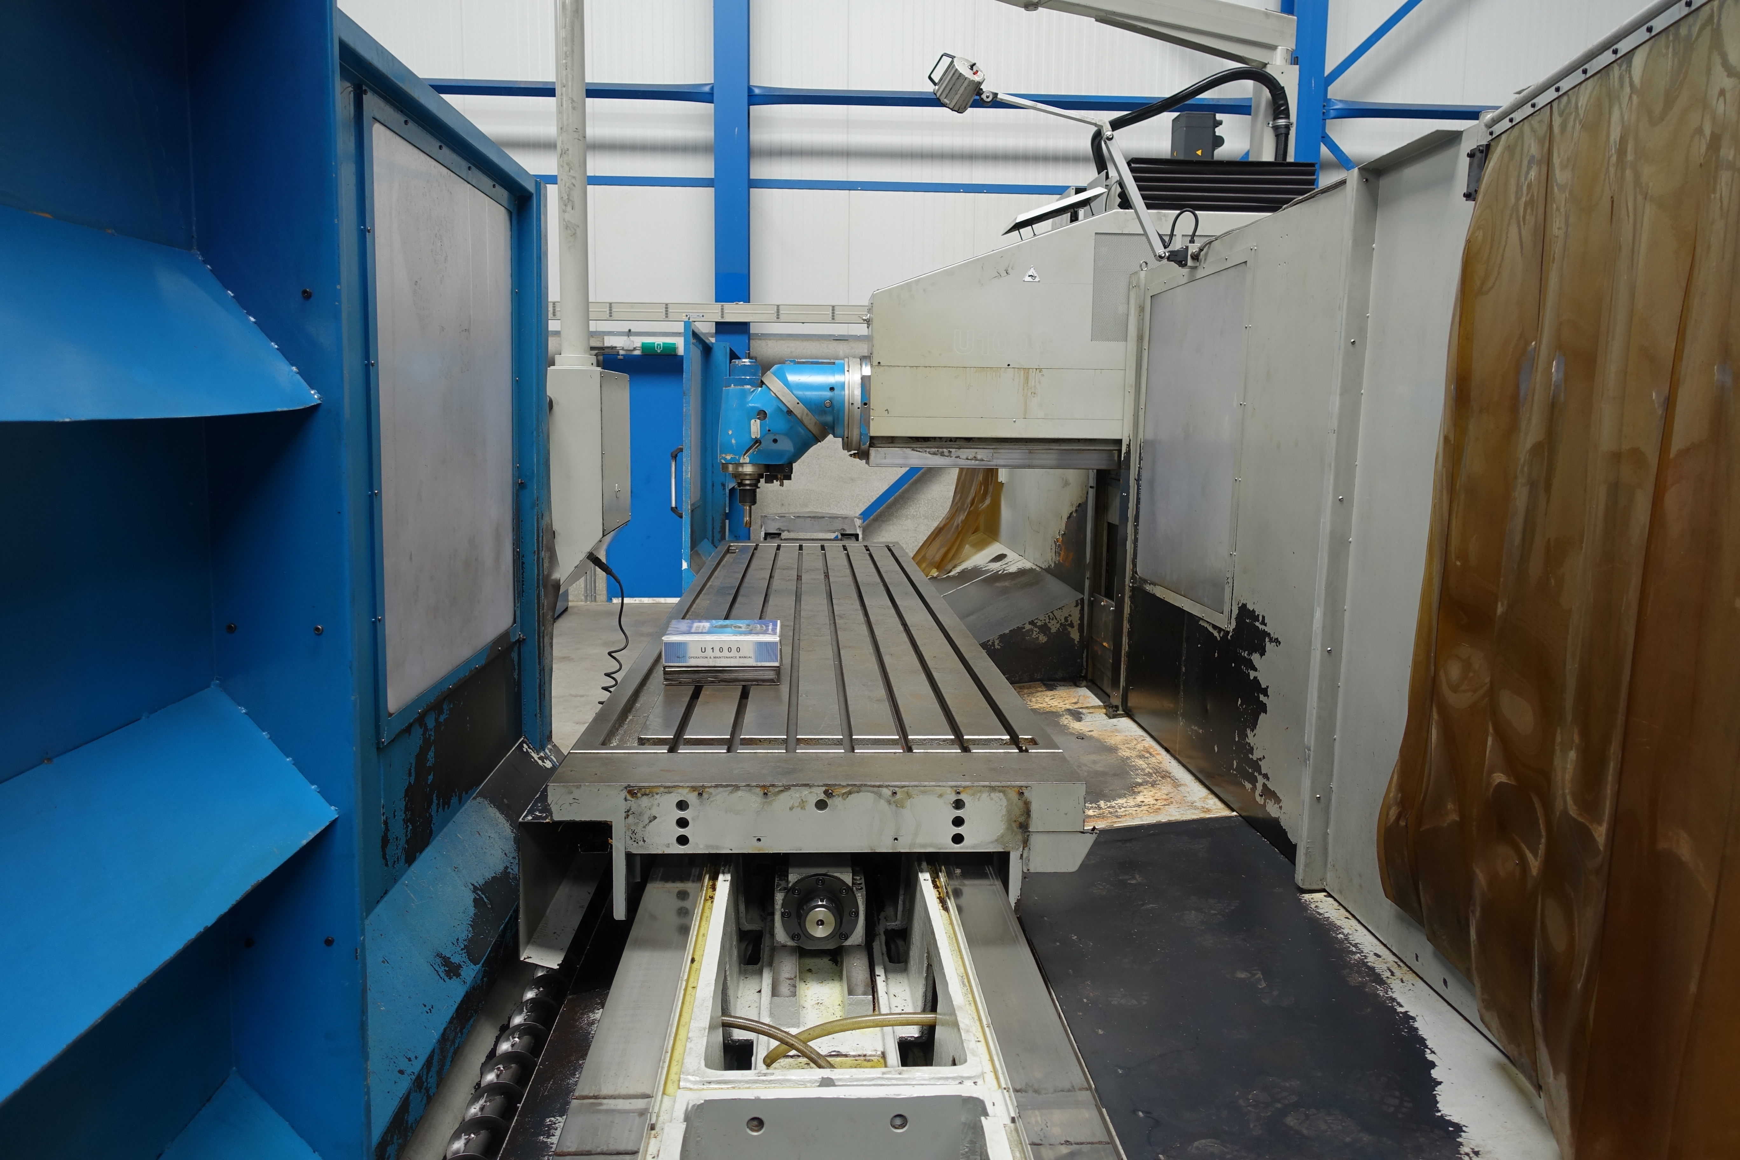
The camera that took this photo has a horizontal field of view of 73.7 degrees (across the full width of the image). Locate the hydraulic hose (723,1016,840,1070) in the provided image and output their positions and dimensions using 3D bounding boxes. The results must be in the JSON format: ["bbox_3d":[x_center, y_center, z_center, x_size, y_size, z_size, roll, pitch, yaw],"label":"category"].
[{"bbox_3d":[-0.150,0.770,1.922,0.198,0.117,0.090,1,8,-3],"label":"hydraulic hose"}]

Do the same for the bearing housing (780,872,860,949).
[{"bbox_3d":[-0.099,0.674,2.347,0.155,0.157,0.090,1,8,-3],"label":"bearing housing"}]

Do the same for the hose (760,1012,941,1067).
[{"bbox_3d":[-0.035,0.765,1.928,0.279,0.126,0.090,1,8,-3],"label":"hose"}]

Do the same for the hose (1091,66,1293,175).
[{"bbox_3d":[1.333,-1.877,4.793,0.830,0.472,0.200,1,8,-3],"label":"hose"}]

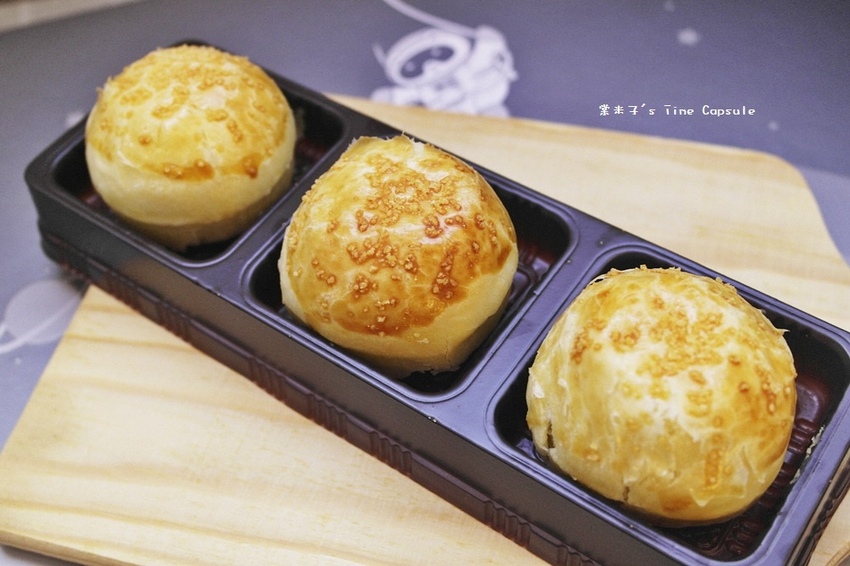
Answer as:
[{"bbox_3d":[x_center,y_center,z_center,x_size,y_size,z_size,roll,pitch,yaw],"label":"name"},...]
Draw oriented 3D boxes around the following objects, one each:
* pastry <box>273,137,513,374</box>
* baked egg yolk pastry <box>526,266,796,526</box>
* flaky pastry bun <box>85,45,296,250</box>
[{"bbox_3d":[-0.007,-0.011,0.276,0.057,0.048,0.057,-4,53,5],"label":"pastry"},{"bbox_3d":[0.050,0.021,0.246,0.058,0.044,0.058,-4,53,5],"label":"baked egg yolk pastry"},{"bbox_3d":[-0.064,-0.042,0.312,0.057,0.041,0.057,-4,53,5],"label":"flaky pastry bun"}]

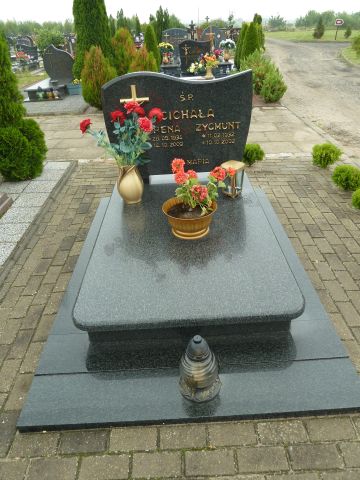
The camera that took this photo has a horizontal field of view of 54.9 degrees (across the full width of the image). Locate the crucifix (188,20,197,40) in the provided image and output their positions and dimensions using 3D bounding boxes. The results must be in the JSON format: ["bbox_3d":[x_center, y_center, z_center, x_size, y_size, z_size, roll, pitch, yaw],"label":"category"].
[{"bbox_3d":[0.434,-7.244,11.995,0.260,0.620,0.090,-3,32,0],"label":"crucifix"}]

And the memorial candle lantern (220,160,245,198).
[{"bbox_3d":[0.400,-0.452,2.597,0.125,0.230,0.125,25,44,37],"label":"memorial candle lantern"}]

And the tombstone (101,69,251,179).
[{"bbox_3d":[-0.006,-0.886,2.757,1.100,0.830,0.100,-4,33,1],"label":"tombstone"}]

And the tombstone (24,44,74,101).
[{"bbox_3d":[-3.166,-4.235,8.670,1.020,1.080,1.800,-3,32,0],"label":"tombstone"}]

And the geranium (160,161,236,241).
[{"bbox_3d":[0.102,-0.267,2.155,0.430,0.450,0.360,-4,33,1],"label":"geranium"}]

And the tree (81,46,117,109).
[{"bbox_3d":[-1.675,-3.350,7.132,0.780,1.100,0.780,-3,32,0],"label":"tree"}]

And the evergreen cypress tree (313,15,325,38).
[{"bbox_3d":[10.412,-16.027,26.183,0.870,1.430,0.870,-3,32,0],"label":"evergreen cypress tree"}]

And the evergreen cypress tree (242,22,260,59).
[{"bbox_3d":[2.050,-5.515,10.046,0.500,1.340,0.500,-3,32,0],"label":"evergreen cypress tree"}]

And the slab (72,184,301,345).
[{"bbox_3d":[0.029,-0.005,2.359,1.130,0.210,1.695,-4,33,1],"label":"slab"}]

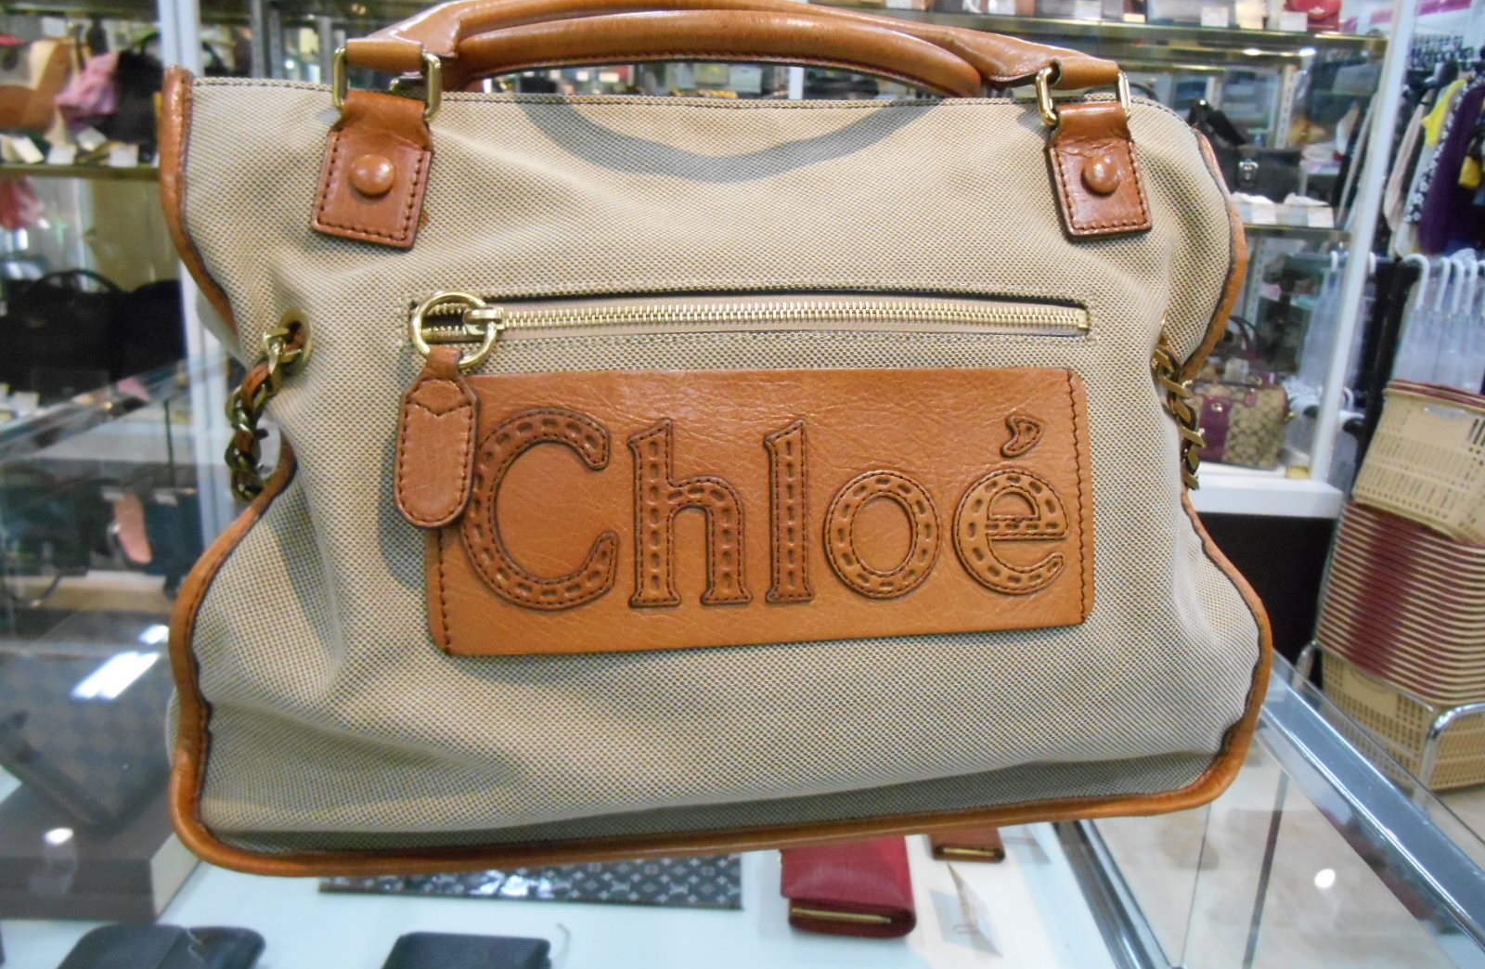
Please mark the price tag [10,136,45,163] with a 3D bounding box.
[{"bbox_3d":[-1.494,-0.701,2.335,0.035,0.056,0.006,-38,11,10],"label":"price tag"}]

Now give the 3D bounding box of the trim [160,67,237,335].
[{"bbox_3d":[-0.200,-0.103,0.408,0.025,0.097,0.022,-3,-2,0],"label":"trim"}]

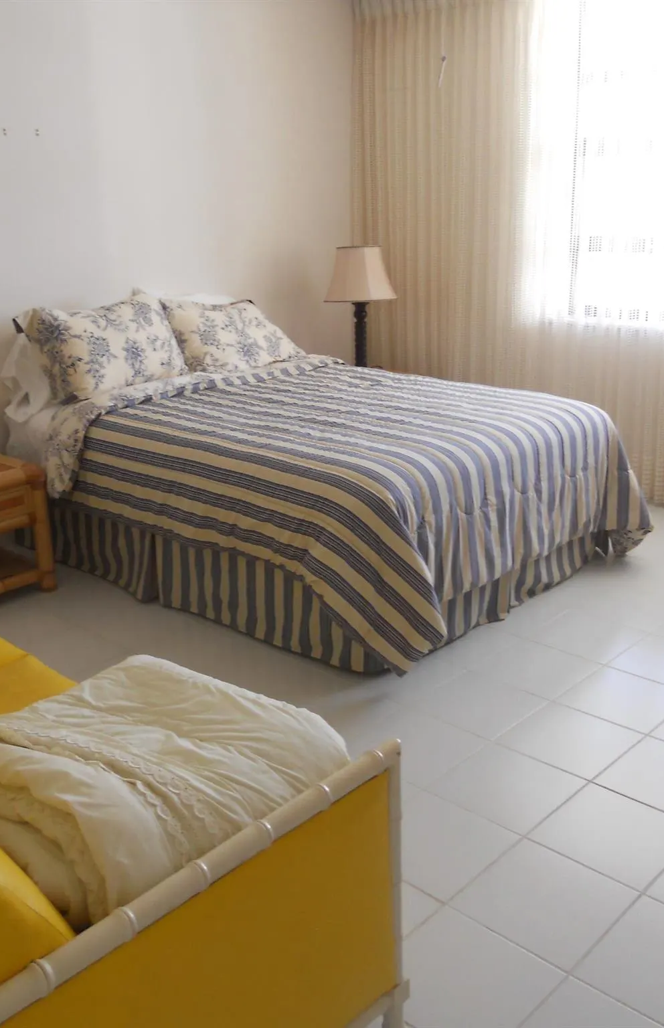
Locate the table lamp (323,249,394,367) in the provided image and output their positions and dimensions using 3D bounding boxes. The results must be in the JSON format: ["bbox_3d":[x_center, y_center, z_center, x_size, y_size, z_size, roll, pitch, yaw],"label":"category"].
[{"bbox_3d":[0.158,-1.097,5.818,0.380,0.720,0.380,15,25,41],"label":"table lamp"}]

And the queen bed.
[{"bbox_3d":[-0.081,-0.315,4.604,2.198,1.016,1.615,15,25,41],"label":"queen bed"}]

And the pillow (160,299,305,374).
[{"bbox_3d":[-0.501,-0.875,5.308,0.630,0.430,0.170,-20,-16,-44],"label":"pillow"}]

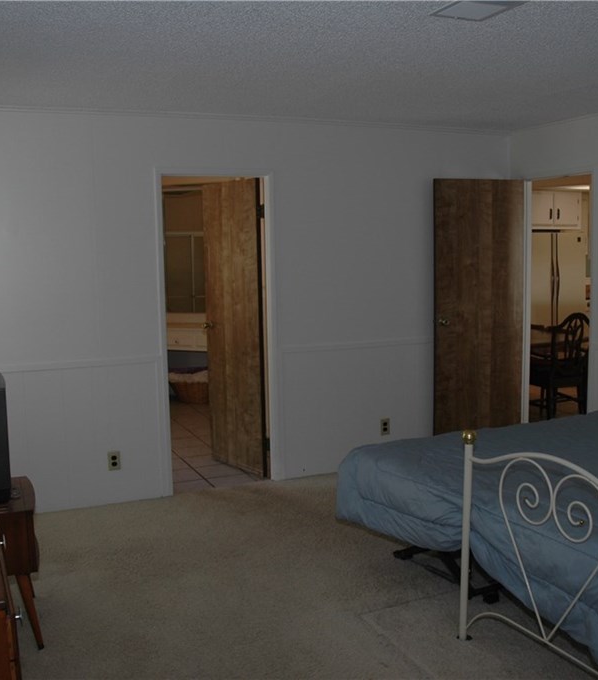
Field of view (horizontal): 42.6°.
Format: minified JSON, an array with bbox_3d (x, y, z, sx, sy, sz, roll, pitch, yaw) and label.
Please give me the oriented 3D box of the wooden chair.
[{"bbox_3d":[2.223,0.259,6.663,0.530,0.980,0.550,-4,8,-24],"label":"wooden chair"}]

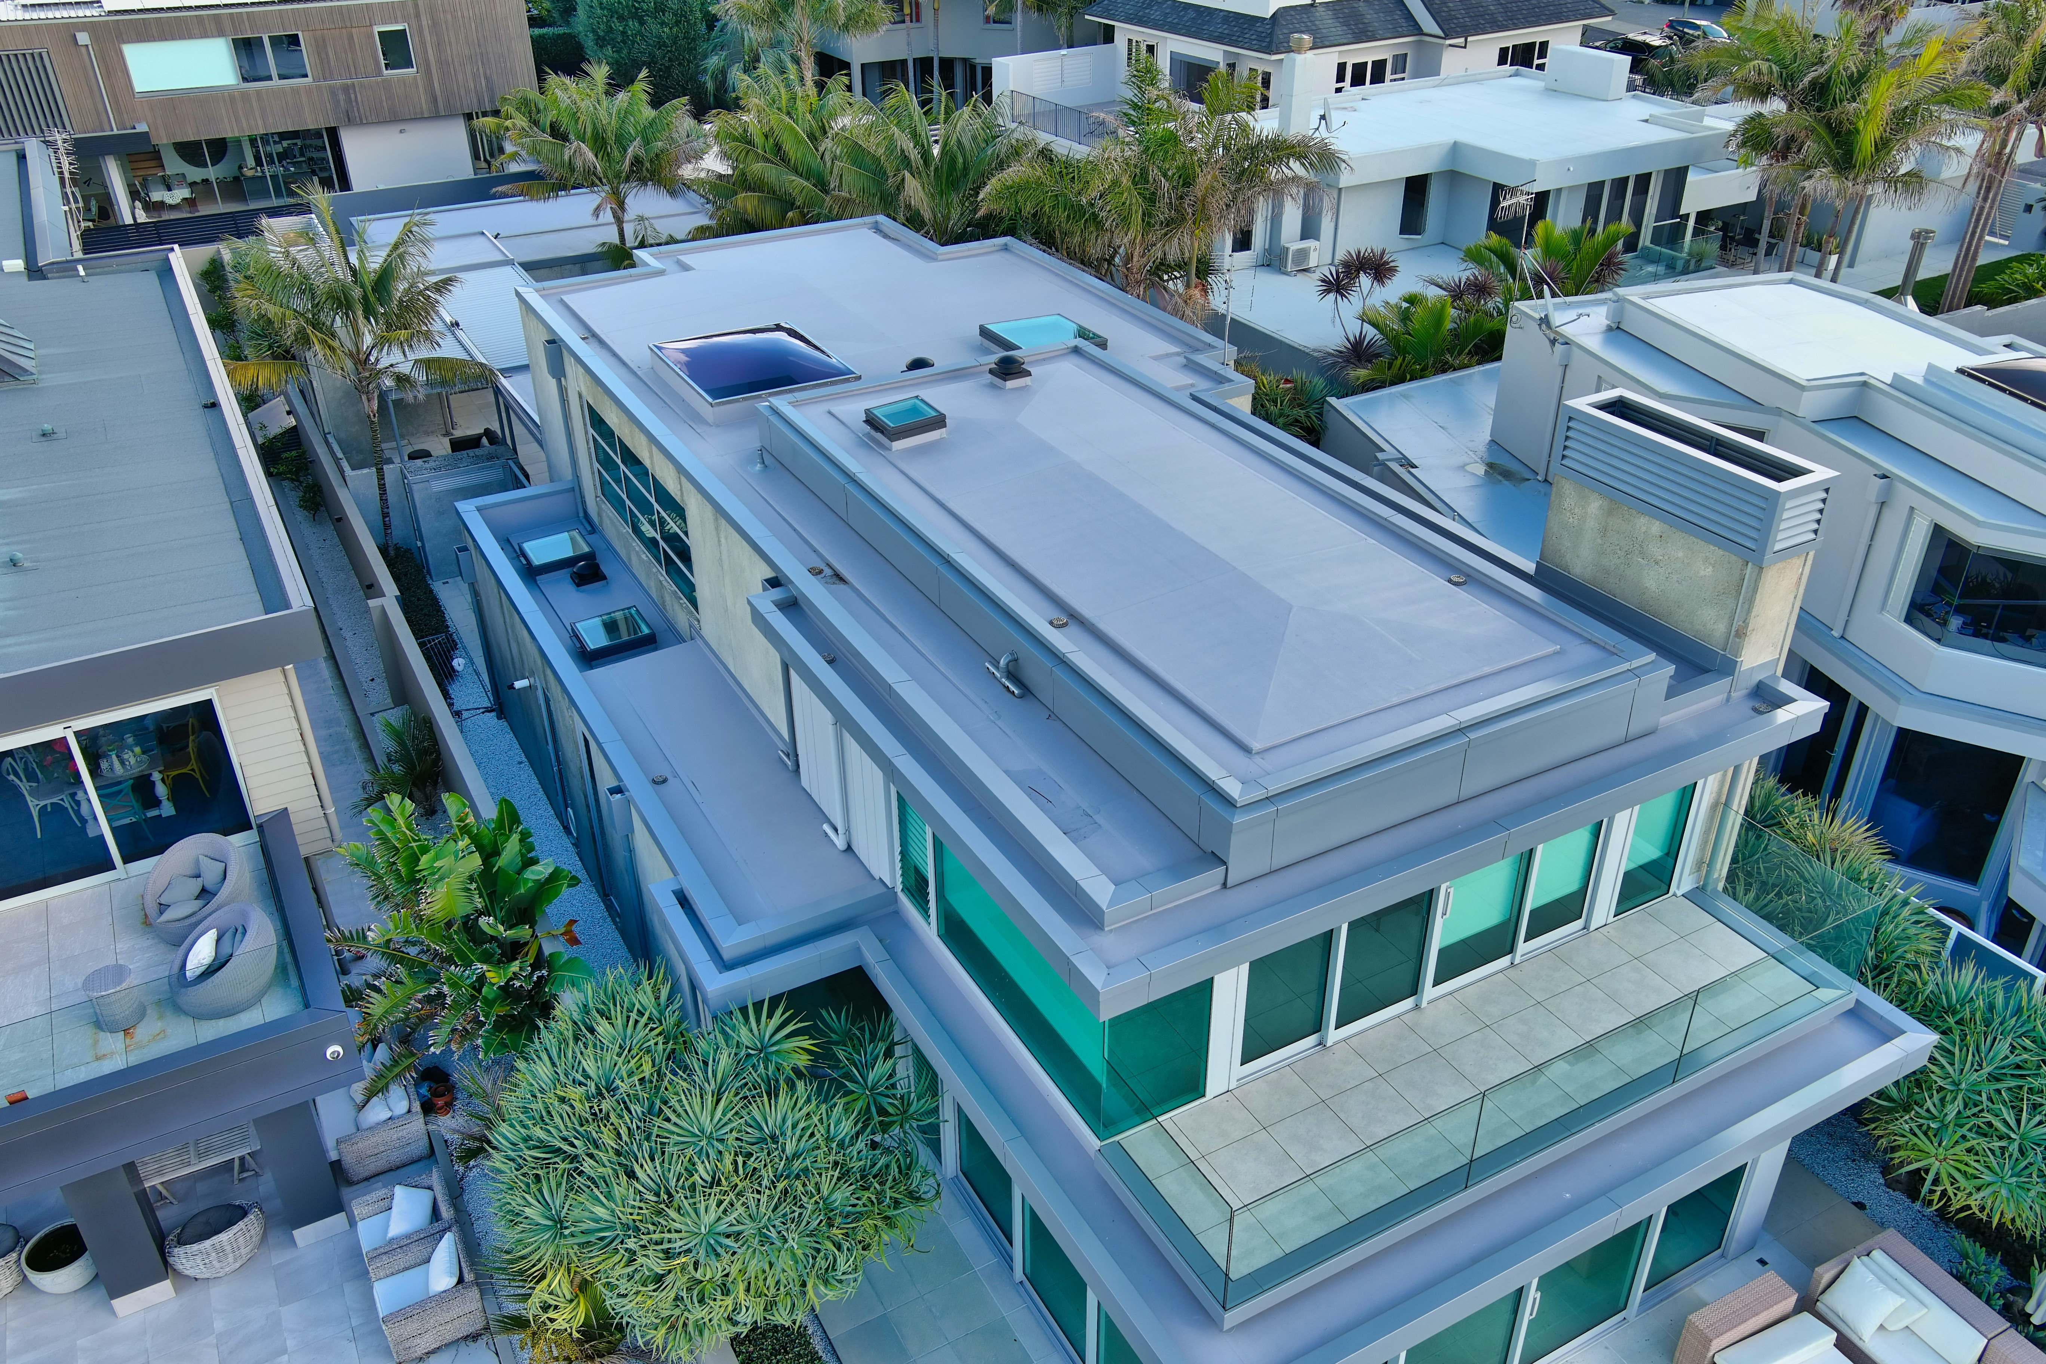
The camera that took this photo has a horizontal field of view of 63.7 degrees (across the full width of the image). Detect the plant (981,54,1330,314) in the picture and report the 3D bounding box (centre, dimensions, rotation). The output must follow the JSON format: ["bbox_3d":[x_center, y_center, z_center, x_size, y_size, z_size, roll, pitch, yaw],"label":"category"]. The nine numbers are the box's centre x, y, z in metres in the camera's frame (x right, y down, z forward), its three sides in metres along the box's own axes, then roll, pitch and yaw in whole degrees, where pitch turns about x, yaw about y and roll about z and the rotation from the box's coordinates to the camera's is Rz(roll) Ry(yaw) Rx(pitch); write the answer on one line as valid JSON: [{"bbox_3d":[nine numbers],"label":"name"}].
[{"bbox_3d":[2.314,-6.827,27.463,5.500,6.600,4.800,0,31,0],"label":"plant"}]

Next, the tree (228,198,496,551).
[{"bbox_3d":[-11.064,-5.069,28.006,4.300,6.150,4.300,-1,31,0],"label":"tree"}]

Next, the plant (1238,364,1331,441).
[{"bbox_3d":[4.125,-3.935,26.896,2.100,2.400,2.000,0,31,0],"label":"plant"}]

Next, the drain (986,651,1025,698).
[{"bbox_3d":[-0.143,-0.128,14.785,0.180,0.290,0.660,-16,34,-25],"label":"drain"}]

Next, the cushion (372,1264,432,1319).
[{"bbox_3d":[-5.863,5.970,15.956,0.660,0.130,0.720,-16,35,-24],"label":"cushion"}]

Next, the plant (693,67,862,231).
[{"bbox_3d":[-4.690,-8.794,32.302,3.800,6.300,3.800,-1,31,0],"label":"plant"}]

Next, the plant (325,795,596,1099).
[{"bbox_3d":[-6.384,2.814,18.697,2.750,3.100,3.100,-16,35,-24],"label":"plant"}]

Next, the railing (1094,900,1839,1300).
[{"bbox_3d":[3.974,2.839,13.565,6.800,1.150,1.780,-16,34,-25],"label":"railing"}]

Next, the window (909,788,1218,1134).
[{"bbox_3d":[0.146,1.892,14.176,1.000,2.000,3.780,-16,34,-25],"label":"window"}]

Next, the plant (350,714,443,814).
[{"bbox_3d":[-8.668,1.238,22.875,1.250,1.500,1.300,-16,35,-24],"label":"plant"}]

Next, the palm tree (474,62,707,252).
[{"bbox_3d":[-8.037,-8.504,31.880,4.200,6.500,4.200,-1,31,0],"label":"palm tree"}]

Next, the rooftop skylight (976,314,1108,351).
[{"bbox_3d":[0.303,-4.536,22.111,1.220,0.310,1.280,-16,34,-25],"label":"rooftop skylight"}]

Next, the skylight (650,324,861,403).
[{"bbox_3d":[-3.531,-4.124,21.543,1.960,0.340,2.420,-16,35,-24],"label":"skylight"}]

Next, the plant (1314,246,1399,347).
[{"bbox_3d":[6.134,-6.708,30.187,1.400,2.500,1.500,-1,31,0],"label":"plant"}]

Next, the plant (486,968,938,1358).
[{"bbox_3d":[-2.631,4.363,14.820,3.650,3.200,3.500,0,31,0],"label":"plant"}]

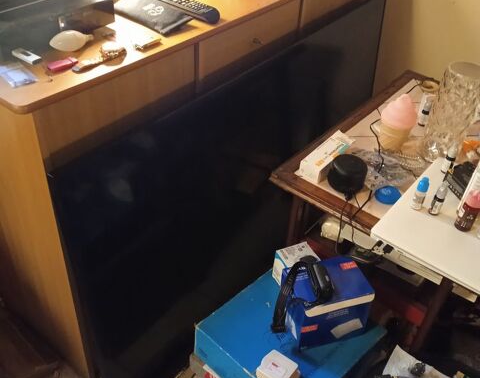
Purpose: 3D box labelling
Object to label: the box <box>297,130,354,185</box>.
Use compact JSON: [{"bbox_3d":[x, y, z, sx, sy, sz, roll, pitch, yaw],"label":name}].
[{"bbox_3d":[0.220,-0.081,1.286,0.053,0.038,0.179,28,44,27],"label":"box"}]

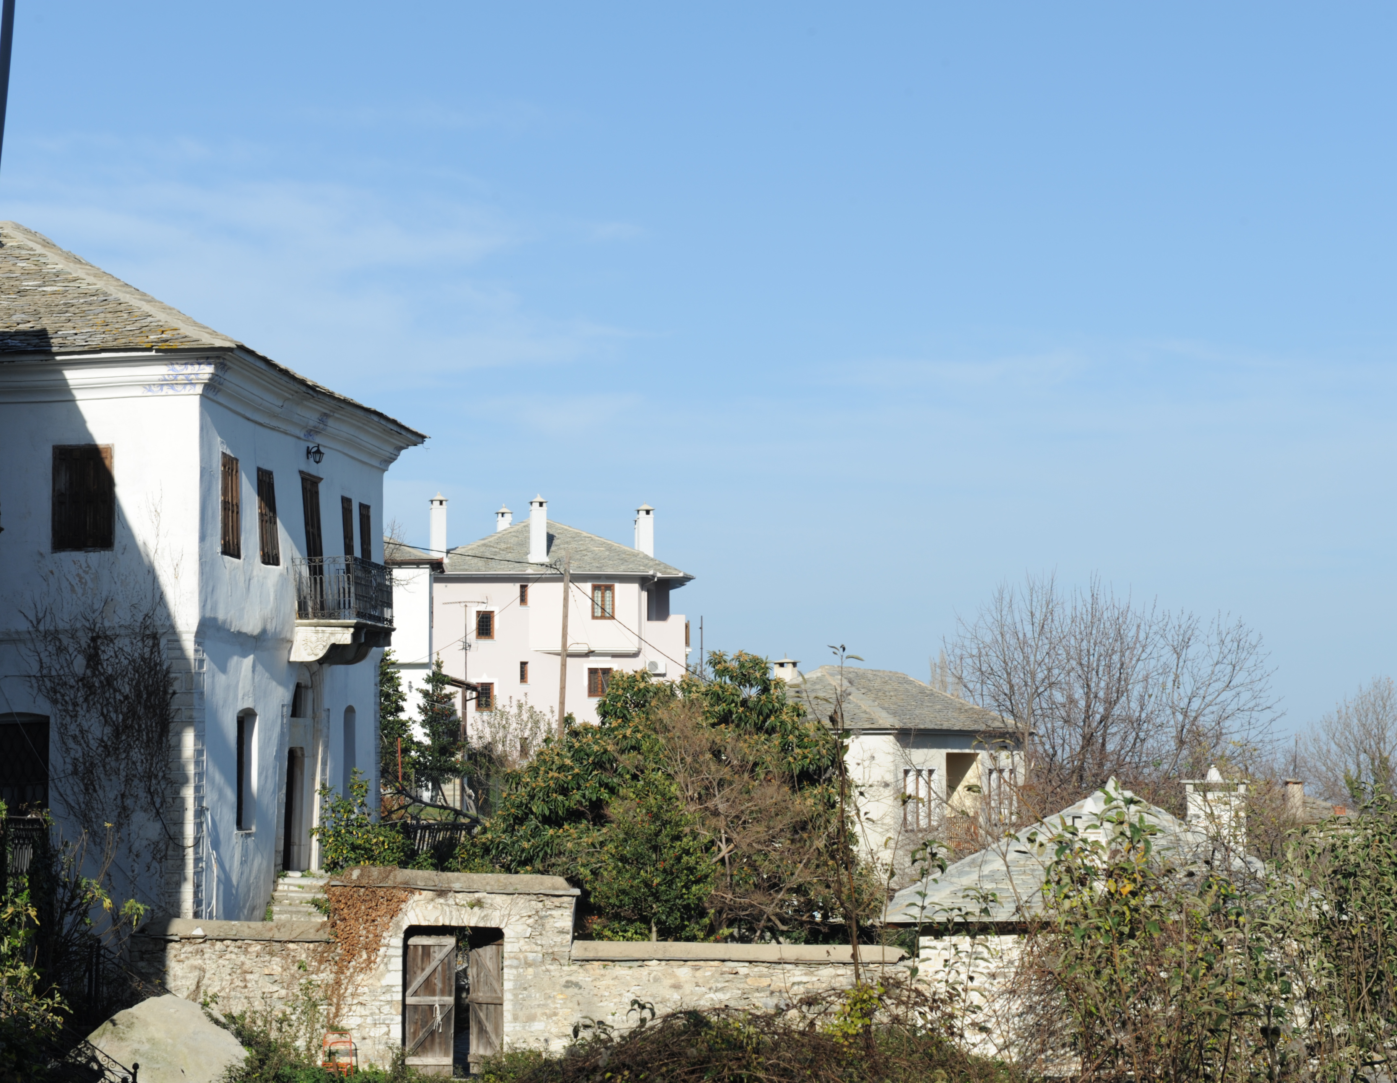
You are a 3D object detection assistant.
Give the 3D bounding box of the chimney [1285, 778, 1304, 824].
[{"bbox_3d":[13.578,5.913,71.775,0.440,1.064,0.440,0,-3,0],"label":"chimney"}]

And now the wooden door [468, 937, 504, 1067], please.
[{"bbox_3d":[-2.975,6.496,43.990,0.700,1.950,0.080,-2,-4,35],"label":"wooden door"}]

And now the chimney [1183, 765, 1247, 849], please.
[{"bbox_3d":[7.274,3.734,44.356,0.930,1.208,0.750,0,-3,0],"label":"chimney"}]

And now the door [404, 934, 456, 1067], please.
[{"bbox_3d":[-3.733,6.439,43.692,0.720,2.000,0.090,0,-3,3],"label":"door"}]

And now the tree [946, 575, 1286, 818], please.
[{"bbox_3d":[9.496,4.161,72.882,7.867,6.836,6.800,0,-3,0],"label":"tree"}]

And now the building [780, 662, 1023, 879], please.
[{"bbox_3d":[4.692,6.350,89.700,6.232,5.682,14.596,-1,-4,19],"label":"building"}]

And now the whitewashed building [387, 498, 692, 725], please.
[{"bbox_3d":[-6.700,4.653,132.459,13.000,12.400,12.300,0,-3,0],"label":"whitewashed building"}]

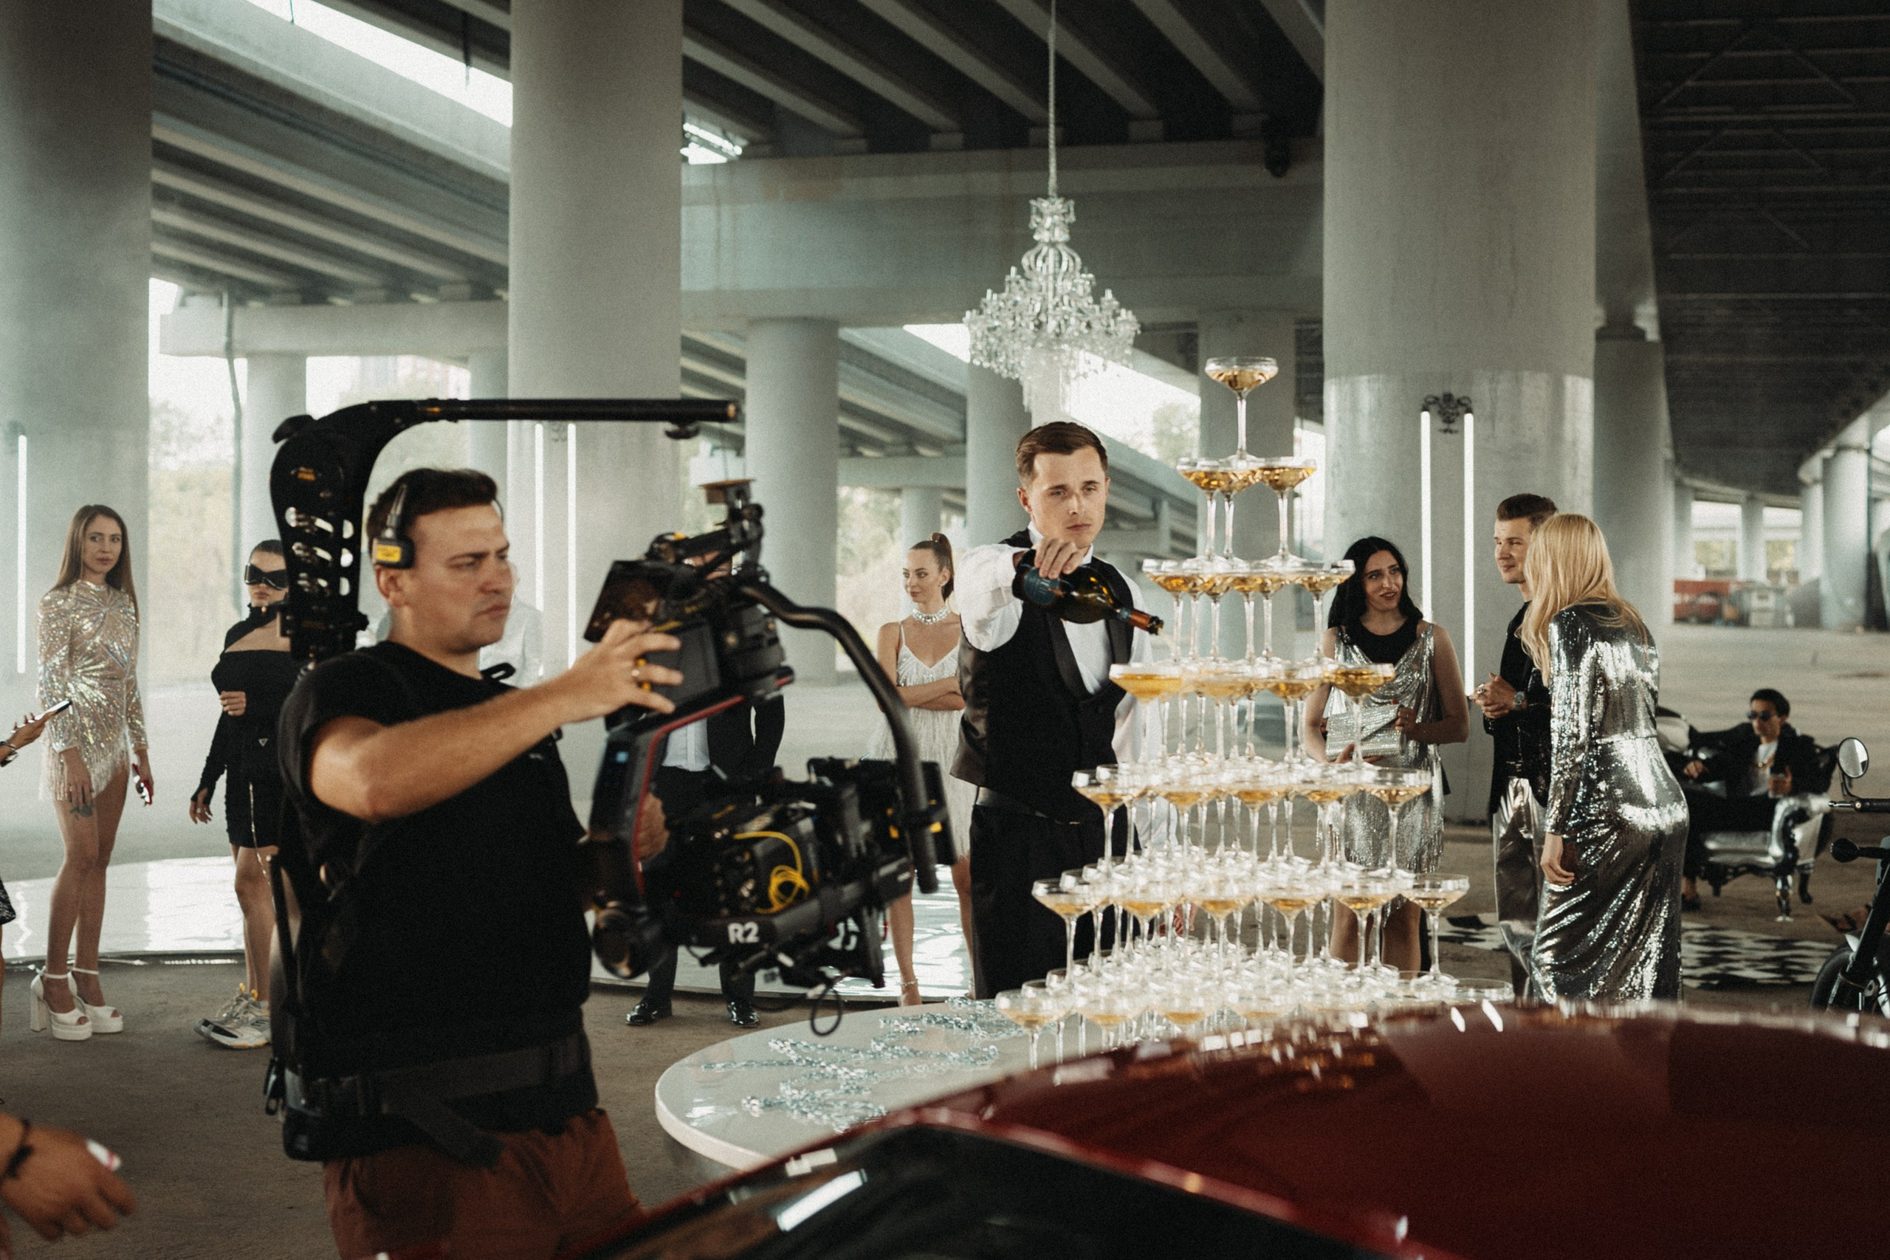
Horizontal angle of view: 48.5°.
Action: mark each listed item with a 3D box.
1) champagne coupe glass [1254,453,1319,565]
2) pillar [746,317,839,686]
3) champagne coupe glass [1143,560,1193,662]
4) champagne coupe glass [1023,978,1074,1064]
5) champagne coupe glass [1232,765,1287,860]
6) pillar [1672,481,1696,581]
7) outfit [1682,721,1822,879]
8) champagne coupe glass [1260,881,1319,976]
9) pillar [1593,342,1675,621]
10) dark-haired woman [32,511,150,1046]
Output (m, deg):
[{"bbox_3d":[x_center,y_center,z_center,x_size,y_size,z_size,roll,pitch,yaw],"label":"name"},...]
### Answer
[{"bbox_3d":[0.500,-0.177,3.096,0.105,0.150,0.105,0,0,0],"label":"champagne coupe glass"},{"bbox_3d":[-2.438,-2.048,33.500,1.484,5.861,1.484,0,1,0],"label":"pillar"},{"bbox_3d":[0.339,-0.022,3.047,0.105,0.150,0.105,0,0,0],"label":"champagne coupe glass"},{"bbox_3d":[0.176,0.612,3.194,0.113,0.162,0.113,0,1,0],"label":"champagne coupe glass"},{"bbox_3d":[0.444,0.282,3.003,0.105,0.150,0.105,0,0,0],"label":"champagne coupe glass"},{"bbox_3d":[42.005,-4.300,120.000,1.750,8.200,1.750,0,1,0],"label":"pillar"},{"bbox_3d":[3.963,0.825,10.350,0.650,0.800,0.650,0,1,29],"label":"outfit"},{"bbox_3d":[0.495,0.430,2.999,0.106,0.153,0.106,0,1,0],"label":"champagne coupe glass"},{"bbox_3d":[15.148,-2.602,46.982,1.950,7.700,1.950,0,0,0],"label":"pillar"},{"bbox_3d":[-2.910,0.495,7.154,0.430,1.810,0.340,0,1,-37],"label":"dark-haired woman"}]

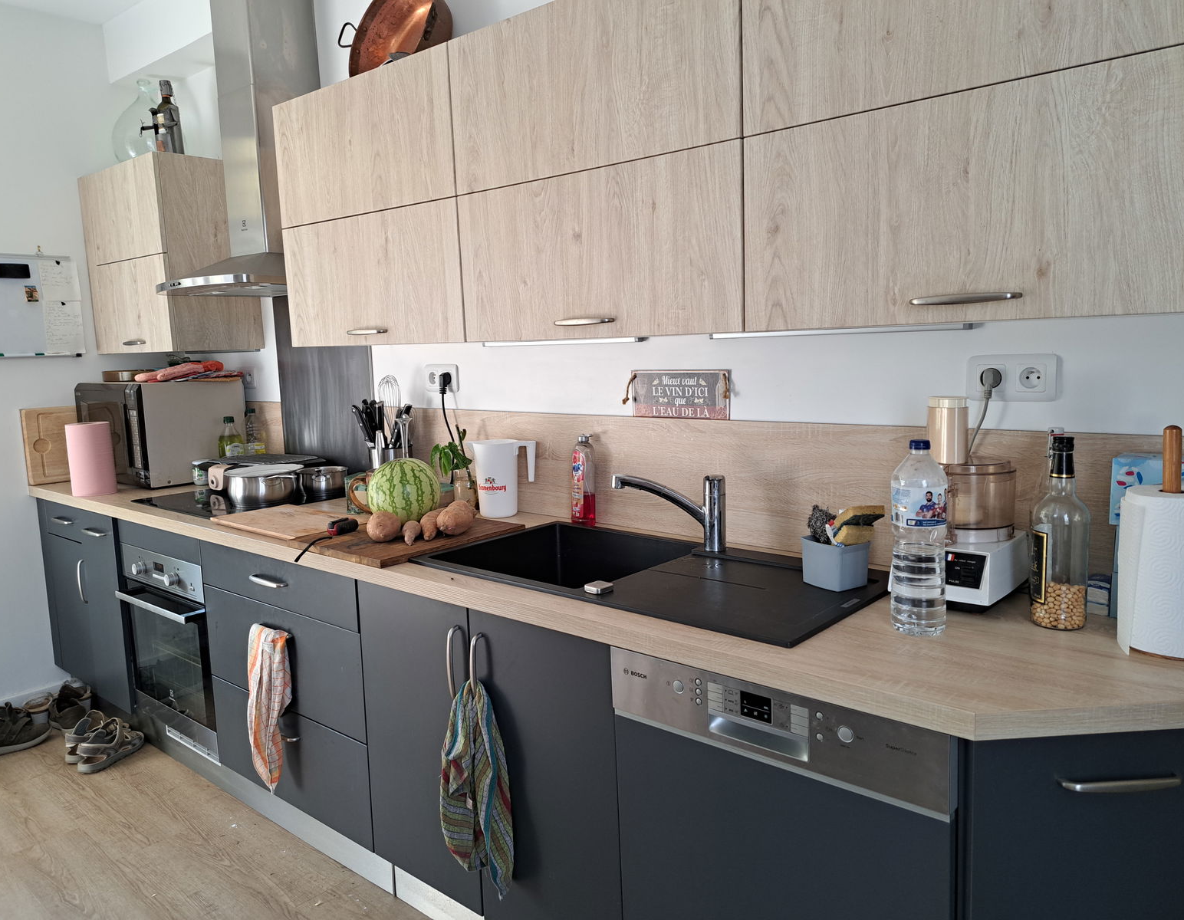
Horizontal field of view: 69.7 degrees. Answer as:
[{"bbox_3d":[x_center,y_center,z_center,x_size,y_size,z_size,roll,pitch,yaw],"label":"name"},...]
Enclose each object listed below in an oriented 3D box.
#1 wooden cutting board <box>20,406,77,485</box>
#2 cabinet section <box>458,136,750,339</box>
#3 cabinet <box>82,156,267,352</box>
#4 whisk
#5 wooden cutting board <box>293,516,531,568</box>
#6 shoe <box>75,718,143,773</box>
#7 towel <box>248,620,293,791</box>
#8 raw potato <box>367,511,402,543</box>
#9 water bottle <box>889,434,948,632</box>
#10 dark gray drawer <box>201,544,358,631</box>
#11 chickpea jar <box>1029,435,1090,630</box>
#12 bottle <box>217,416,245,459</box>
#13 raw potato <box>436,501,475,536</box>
[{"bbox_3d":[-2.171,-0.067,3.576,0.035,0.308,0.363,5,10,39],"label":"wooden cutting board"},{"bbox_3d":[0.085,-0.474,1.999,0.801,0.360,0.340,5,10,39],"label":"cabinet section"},{"bbox_3d":[-1.715,-0.802,3.466,0.685,0.714,0.369,5,10,39],"label":"cabinet"},{"bbox_3d":[-0.636,-0.106,2.713,0.074,0.330,0.074,5,10,39],"label":"whisk"},{"bbox_3d":[-0.501,0.201,2.324,0.415,0.021,0.487,5,10,40],"label":"wooden cutting board"},{"bbox_3d":[-1.749,1.030,3.098,0.100,0.107,0.262,2,9,27],"label":"shoe"},{"bbox_3d":[-0.893,0.703,2.378,0.140,0.506,0.060,5,10,39],"label":"towel"},{"bbox_3d":[-0.534,0.172,2.184,0.087,0.079,0.130,-4,8,-16],"label":"raw potato"},{"bbox_3d":[0.561,0.132,1.453,0.088,0.325,0.088,-1,8,3],"label":"water bottle"},{"bbox_3d":[-0.885,0.337,2.364,0.800,0.148,0.037,5,10,39],"label":"dark gray drawer"},{"bbox_3d":[0.808,0.124,1.464,0.085,0.324,0.085,-3,8,-11],"label":"chickpea jar"},{"bbox_3d":[-1.468,-0.045,3.454,0.078,0.260,0.080,5,10,40],"label":"bottle"},{"bbox_3d":[-0.360,0.154,2.263,0.086,0.083,0.147,0,8,12],"label":"raw potato"}]

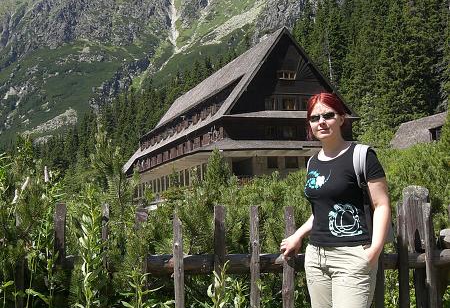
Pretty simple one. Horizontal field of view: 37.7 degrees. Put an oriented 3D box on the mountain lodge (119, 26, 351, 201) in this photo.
[{"bbox_3d":[0.300,-2.600,81.600,16.570,16.050,38.070,0,-6,-20],"label":"mountain lodge"}]

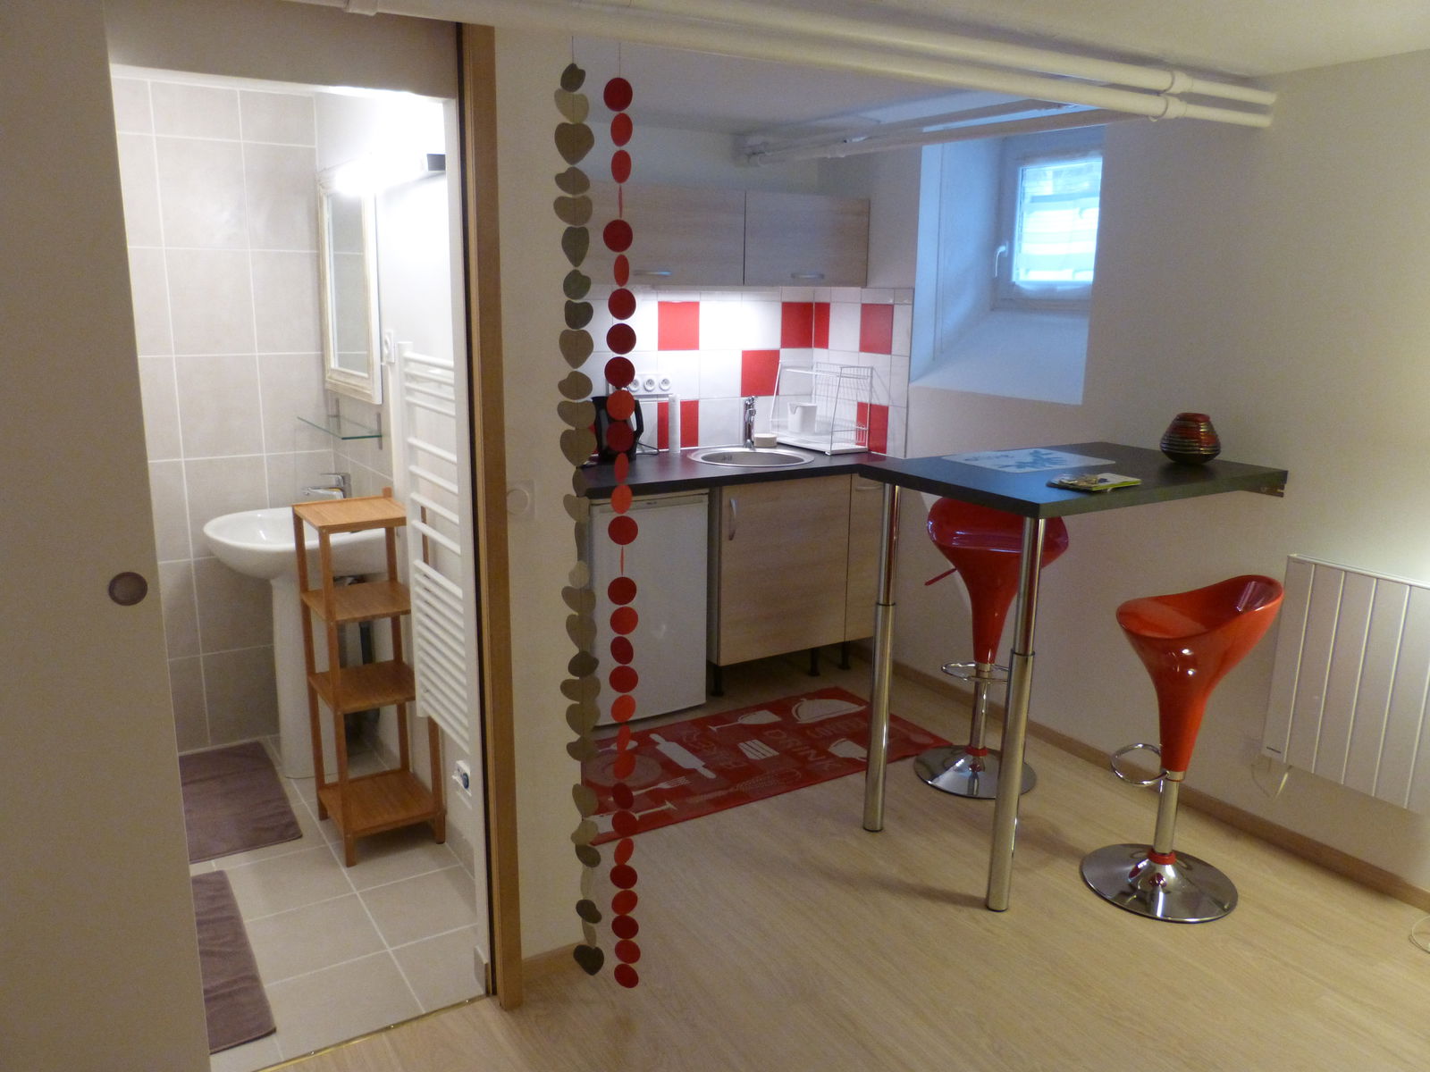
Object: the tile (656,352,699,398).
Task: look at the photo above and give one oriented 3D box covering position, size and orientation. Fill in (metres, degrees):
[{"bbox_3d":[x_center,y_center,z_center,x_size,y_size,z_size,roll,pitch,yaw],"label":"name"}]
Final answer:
[{"bbox_3d":[-0.150,-0.654,4.382,0.200,0.200,0.010,-7,15,-32],"label":"tile"}]

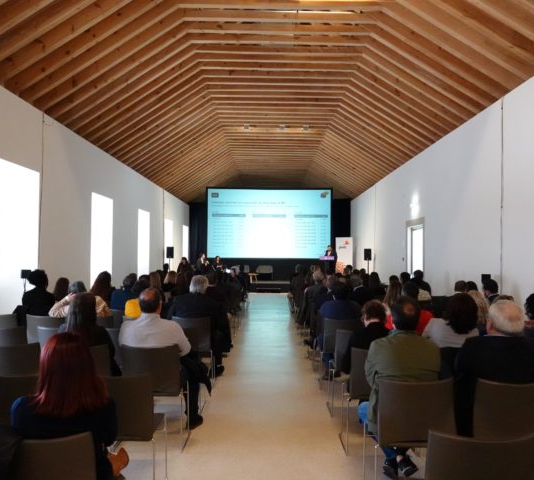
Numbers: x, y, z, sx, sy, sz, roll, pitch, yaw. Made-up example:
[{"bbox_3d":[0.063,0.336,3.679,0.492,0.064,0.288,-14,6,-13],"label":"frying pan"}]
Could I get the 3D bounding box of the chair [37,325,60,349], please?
[{"bbox_3d":[-2.017,1.278,4.915,0.500,0.850,0.550,1,-2,0],"label":"chair"}]

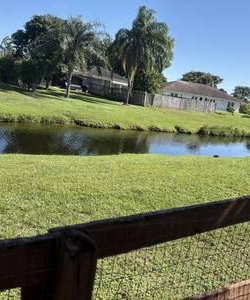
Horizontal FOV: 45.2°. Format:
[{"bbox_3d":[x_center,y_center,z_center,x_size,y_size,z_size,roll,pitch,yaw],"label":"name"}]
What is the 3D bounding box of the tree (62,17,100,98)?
[{"bbox_3d":[-5.540,-10.570,34.950,5.300,9.340,5.300,9,13,0],"label":"tree"}]

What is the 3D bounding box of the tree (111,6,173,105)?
[{"bbox_3d":[1.420,-11.840,38.590,7.500,12.330,7.500,9,13,0],"label":"tree"}]

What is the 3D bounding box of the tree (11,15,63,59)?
[{"bbox_3d":[-13.980,-15.310,46.300,8.200,10.490,8.200,9,13,0],"label":"tree"}]

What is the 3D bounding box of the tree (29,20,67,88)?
[{"bbox_3d":[-11.190,-13.330,42.030,6.200,9.560,6.200,9,13,0],"label":"tree"}]

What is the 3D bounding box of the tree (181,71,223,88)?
[{"bbox_3d":[18.390,-15.260,73.820,10.500,8.140,10.500,9,13,0],"label":"tree"}]

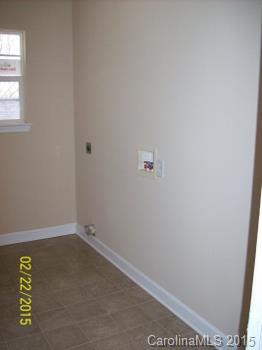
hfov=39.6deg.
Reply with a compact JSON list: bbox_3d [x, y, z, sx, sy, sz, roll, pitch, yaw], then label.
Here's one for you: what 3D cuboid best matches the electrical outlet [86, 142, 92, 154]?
[{"bbox_3d":[-0.404,-0.250,3.455,0.020,0.110,0.090,-5,11,-29],"label":"electrical outlet"}]

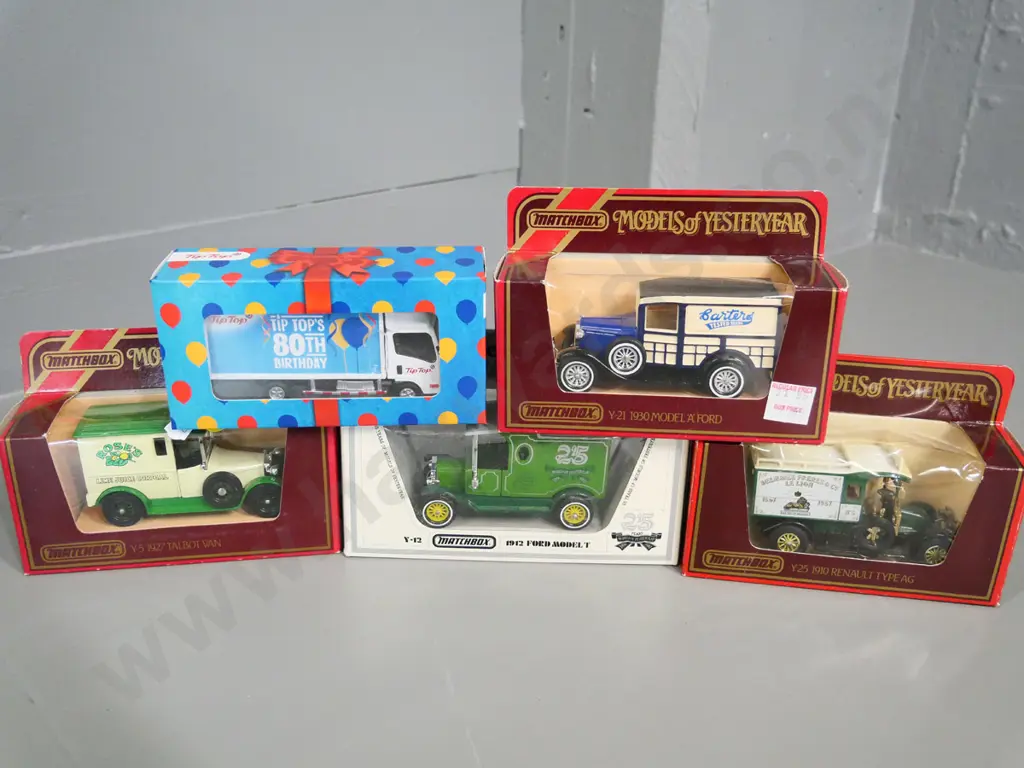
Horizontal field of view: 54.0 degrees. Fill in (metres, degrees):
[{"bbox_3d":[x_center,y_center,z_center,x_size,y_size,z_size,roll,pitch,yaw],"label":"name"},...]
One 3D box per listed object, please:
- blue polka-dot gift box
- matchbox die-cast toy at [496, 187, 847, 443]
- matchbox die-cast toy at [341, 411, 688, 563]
[{"bbox_3d":[-0.085,-0.022,0.475,0.145,0.071,0.048,-1,25,-3],"label":"blue polka-dot gift box"},{"bbox_3d":[0.069,-0.033,0.460,0.147,0.103,0.049,2,23,5],"label":"matchbox die-cast toy"},{"bbox_3d":[0.001,0.030,0.502,0.165,0.104,0.049,2,22,0],"label":"matchbox die-cast toy"}]

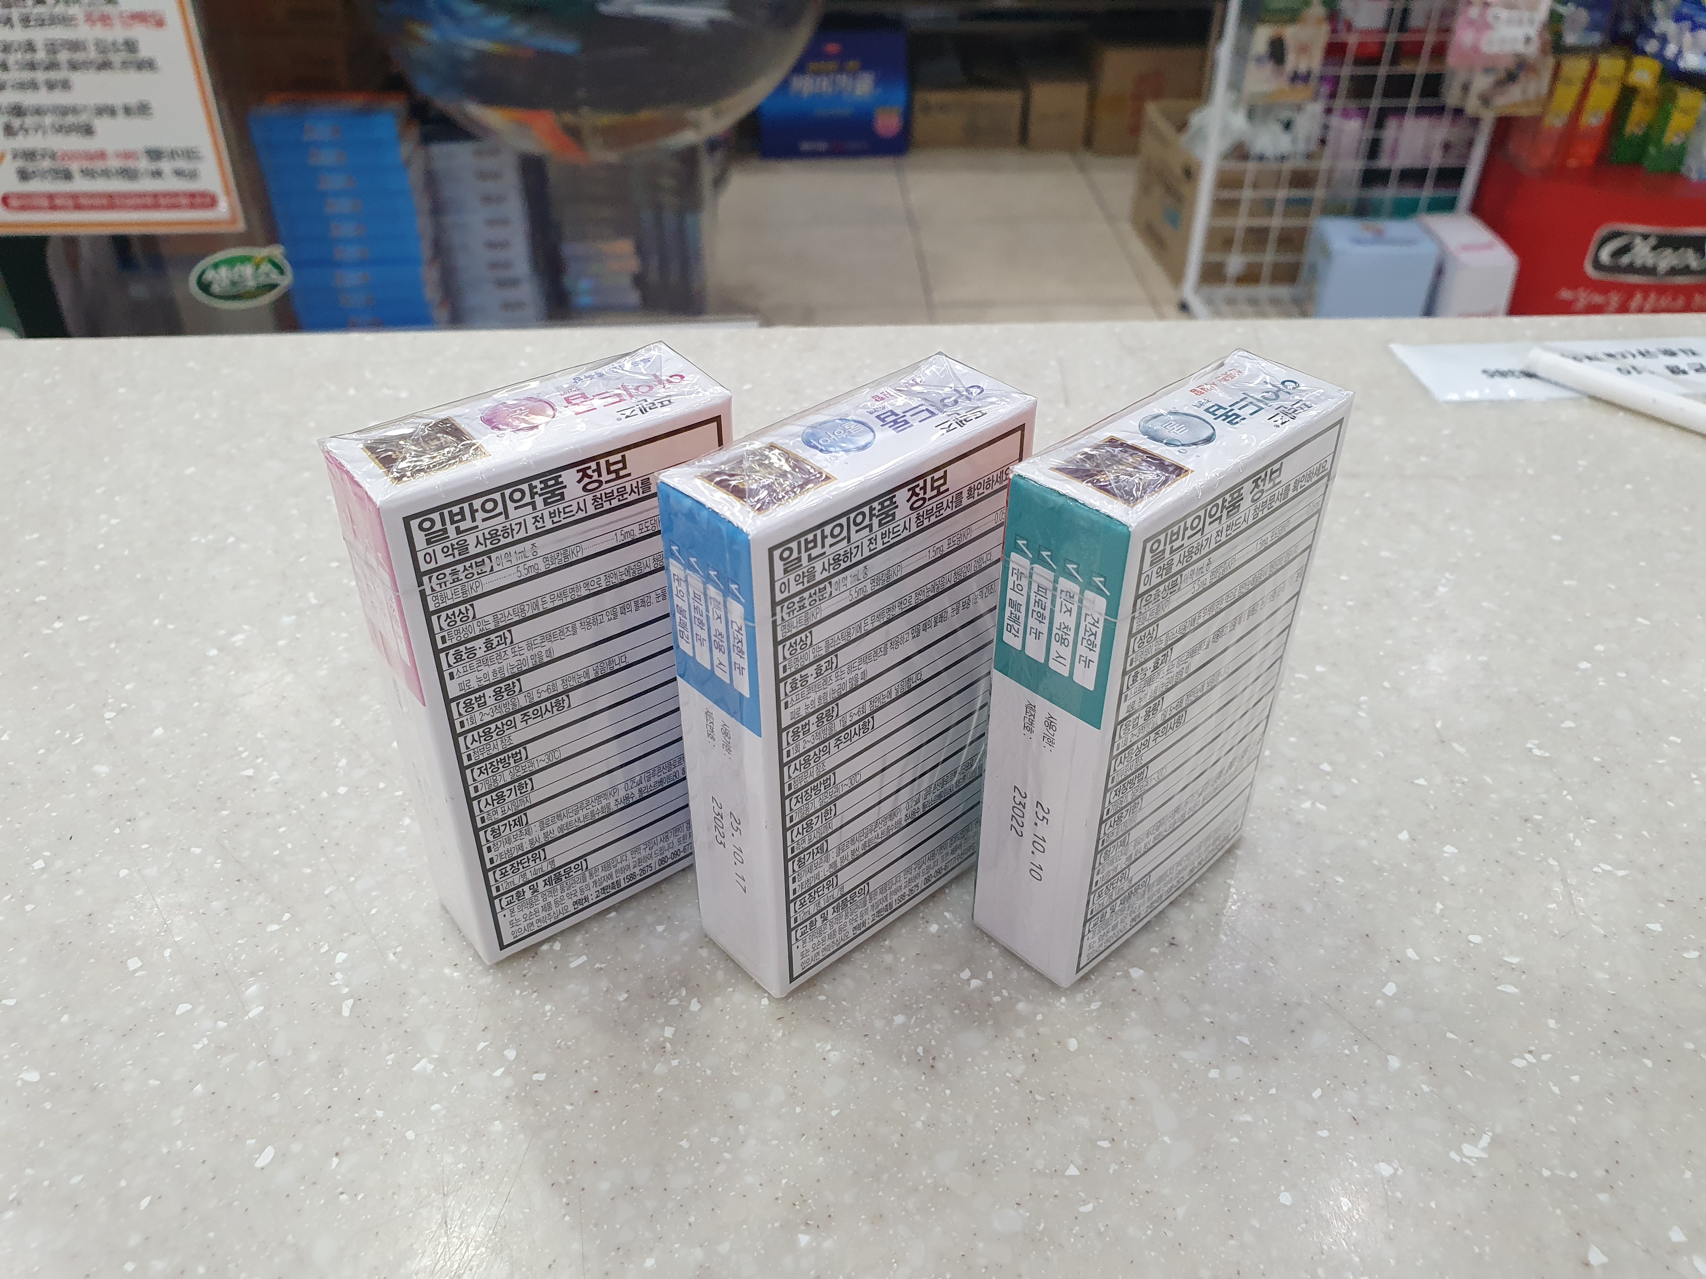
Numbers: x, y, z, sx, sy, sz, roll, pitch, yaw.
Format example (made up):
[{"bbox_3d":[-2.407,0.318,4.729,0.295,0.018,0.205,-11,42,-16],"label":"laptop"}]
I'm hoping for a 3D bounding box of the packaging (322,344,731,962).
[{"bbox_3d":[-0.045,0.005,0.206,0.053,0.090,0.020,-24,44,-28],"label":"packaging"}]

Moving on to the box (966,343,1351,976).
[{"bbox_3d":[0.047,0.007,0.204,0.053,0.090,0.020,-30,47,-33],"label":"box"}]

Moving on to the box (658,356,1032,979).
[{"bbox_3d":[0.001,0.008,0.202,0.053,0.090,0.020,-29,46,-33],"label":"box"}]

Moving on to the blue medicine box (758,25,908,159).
[{"bbox_3d":[-0.049,-1.314,3.040,0.355,0.284,0.160,-2,37,-3],"label":"blue medicine box"}]

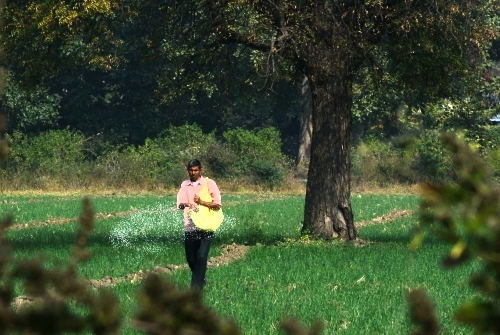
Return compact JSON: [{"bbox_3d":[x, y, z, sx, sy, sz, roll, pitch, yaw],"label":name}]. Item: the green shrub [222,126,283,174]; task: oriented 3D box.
[{"bbox_3d":[0.126,-0.578,115.000,2.250,1.850,1.800,0,0,0],"label":"green shrub"}]

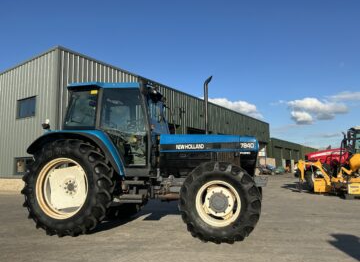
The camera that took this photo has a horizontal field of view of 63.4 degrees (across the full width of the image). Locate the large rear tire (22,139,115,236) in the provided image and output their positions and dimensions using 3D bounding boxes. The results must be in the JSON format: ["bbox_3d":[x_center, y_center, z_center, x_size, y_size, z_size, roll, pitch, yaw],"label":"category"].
[{"bbox_3d":[-1.924,0.974,5.029,1.635,1.630,0.450,-2,-6,15],"label":"large rear tire"}]

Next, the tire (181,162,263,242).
[{"bbox_3d":[0.604,1.074,4.396,1.205,1.200,0.400,-2,-6,15],"label":"tire"}]

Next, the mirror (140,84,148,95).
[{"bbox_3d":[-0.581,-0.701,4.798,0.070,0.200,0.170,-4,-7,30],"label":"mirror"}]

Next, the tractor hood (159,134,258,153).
[{"bbox_3d":[0.544,0.222,5.235,1.690,0.360,0.600,-2,-6,15],"label":"tractor hood"}]

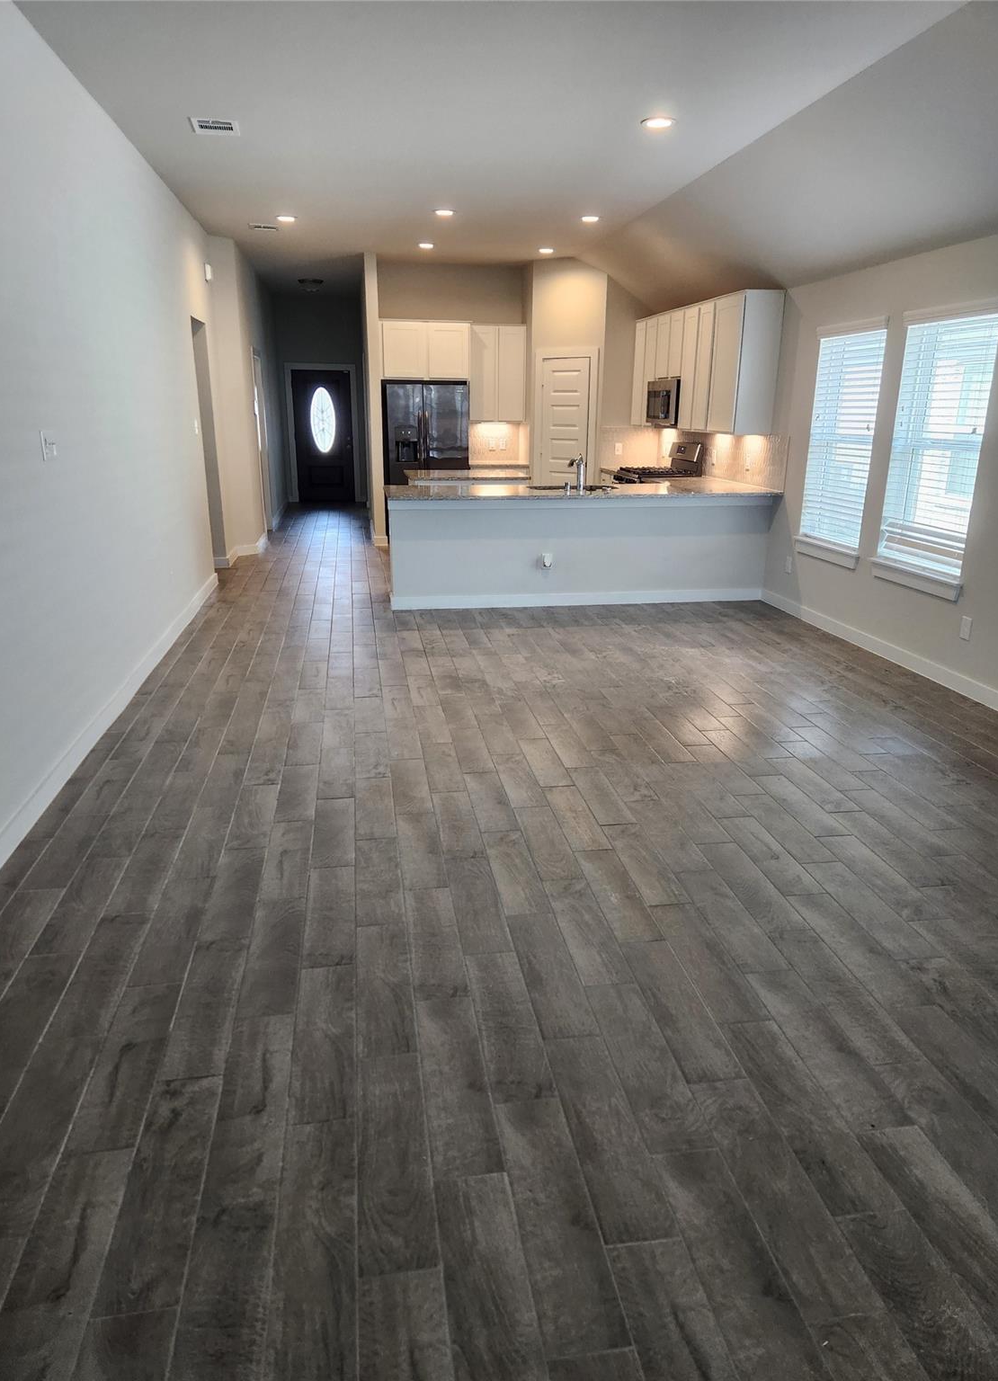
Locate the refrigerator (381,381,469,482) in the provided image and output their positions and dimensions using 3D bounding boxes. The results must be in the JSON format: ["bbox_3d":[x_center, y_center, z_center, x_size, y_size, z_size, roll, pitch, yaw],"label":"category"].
[{"bbox_3d":[-0.814,-2.593,10.585,0.905,1.790,0.760,-2,17,-8],"label":"refrigerator"}]

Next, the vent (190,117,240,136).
[{"bbox_3d":[-1.632,-3.233,5.279,0.258,0.020,0.300,-2,17,-8],"label":"vent"}]

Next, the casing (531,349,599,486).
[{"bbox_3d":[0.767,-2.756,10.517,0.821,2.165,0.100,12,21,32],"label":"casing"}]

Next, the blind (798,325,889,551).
[{"bbox_3d":[2.390,-1.782,6.470,0.060,1.470,0.920,-2,17,-8],"label":"blind"}]

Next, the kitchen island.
[{"bbox_3d":[0.648,-1.221,7.681,3.140,0.914,0.940,-2,17,-8],"label":"kitchen island"}]

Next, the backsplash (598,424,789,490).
[{"bbox_3d":[1.712,-2.262,8.744,0.650,0.458,3.240,-2,17,-8],"label":"backsplash"}]

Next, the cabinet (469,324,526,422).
[{"bbox_3d":[-0.051,-3.665,10.642,0.670,1.045,0.325,-2,17,-8],"label":"cabinet"}]

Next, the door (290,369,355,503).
[{"bbox_3d":[-2.844,-4.110,14.963,0.915,2.060,0.050,-2,17,-8],"label":"door"}]

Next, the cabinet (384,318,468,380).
[{"bbox_3d":[-0.840,-3.810,10.317,0.960,0.603,0.610,-2,17,-8],"label":"cabinet"}]

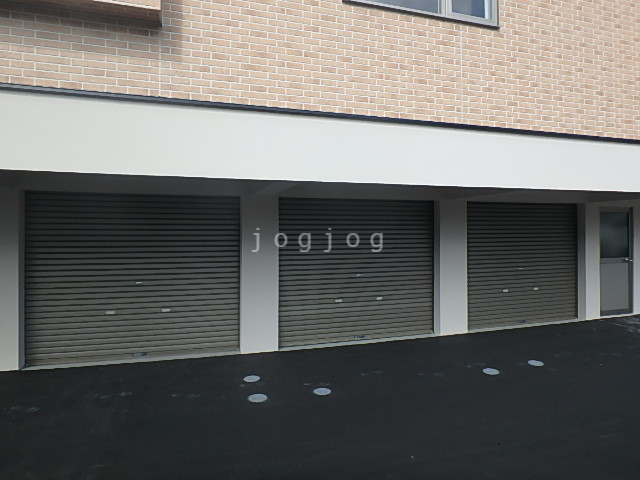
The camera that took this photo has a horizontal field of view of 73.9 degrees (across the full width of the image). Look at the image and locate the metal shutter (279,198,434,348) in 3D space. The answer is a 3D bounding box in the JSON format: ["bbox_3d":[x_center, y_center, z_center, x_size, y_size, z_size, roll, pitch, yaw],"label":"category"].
[{"bbox_3d":[0.638,0.475,6.739,2.646,2.225,0.080,0,0,-18],"label":"metal shutter"}]

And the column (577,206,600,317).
[{"bbox_3d":[5.025,0.369,7.983,0.350,2.150,0.230,0,0,-18],"label":"column"}]

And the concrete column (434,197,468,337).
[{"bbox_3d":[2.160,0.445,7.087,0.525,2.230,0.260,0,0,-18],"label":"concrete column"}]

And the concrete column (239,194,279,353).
[{"bbox_3d":[-0.908,0.485,6.260,0.521,2.244,0.420,0,0,-18],"label":"concrete column"}]

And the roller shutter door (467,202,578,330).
[{"bbox_3d":[3.615,0.404,7.634,2.590,2.170,0.100,0,0,-18],"label":"roller shutter door"}]

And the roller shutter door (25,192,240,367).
[{"bbox_3d":[-2.410,0.485,5.718,2.665,2.195,0.100,0,0,-18],"label":"roller shutter door"}]

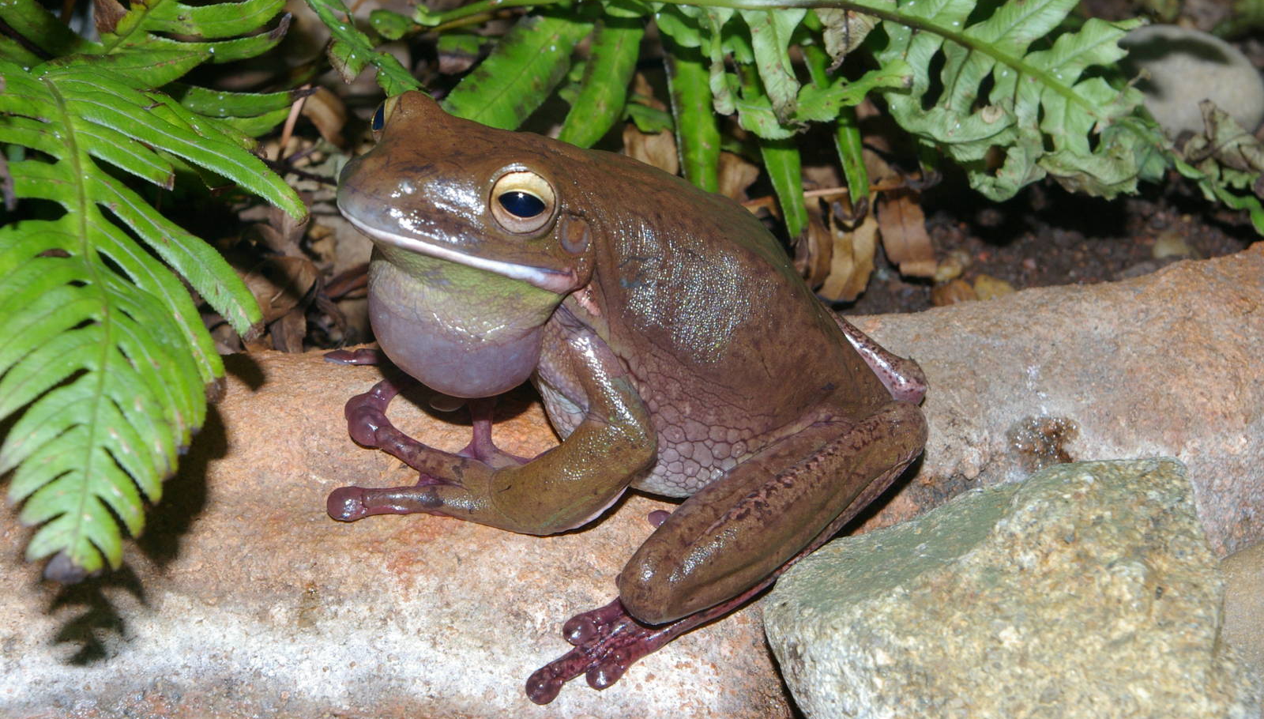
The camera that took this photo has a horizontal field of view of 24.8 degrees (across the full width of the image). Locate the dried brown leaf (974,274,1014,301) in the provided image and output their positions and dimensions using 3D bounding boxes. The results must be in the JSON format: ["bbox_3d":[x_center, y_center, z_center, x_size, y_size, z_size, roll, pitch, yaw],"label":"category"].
[{"bbox_3d":[0.070,-0.014,0.560,0.009,0.005,0.009,0,35,0],"label":"dried brown leaf"}]

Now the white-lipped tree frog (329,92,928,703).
[{"bbox_3d":[-0.001,-0.002,0.400,0.084,0.061,0.074,-11,36,-15],"label":"white-lipped tree frog"}]

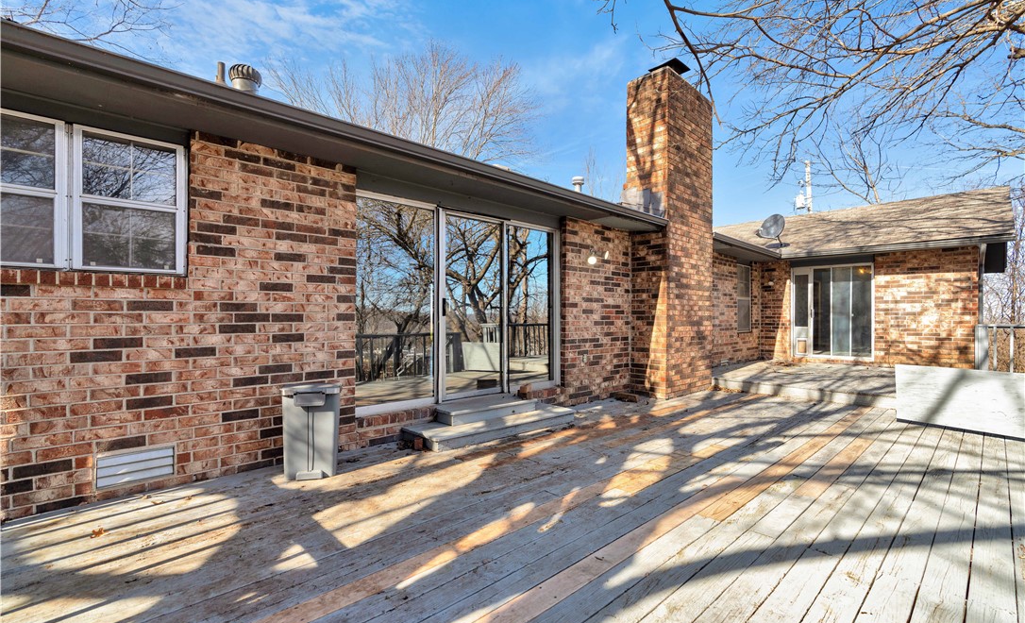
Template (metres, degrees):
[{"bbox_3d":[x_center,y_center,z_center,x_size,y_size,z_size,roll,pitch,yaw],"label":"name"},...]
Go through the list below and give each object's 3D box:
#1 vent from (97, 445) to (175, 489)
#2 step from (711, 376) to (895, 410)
[{"bbox_3d":[-2.445,1.016,2.968,0.400,0.195,0.040,1,-1,-43],"label":"vent"},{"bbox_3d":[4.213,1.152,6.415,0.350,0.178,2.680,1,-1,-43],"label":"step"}]

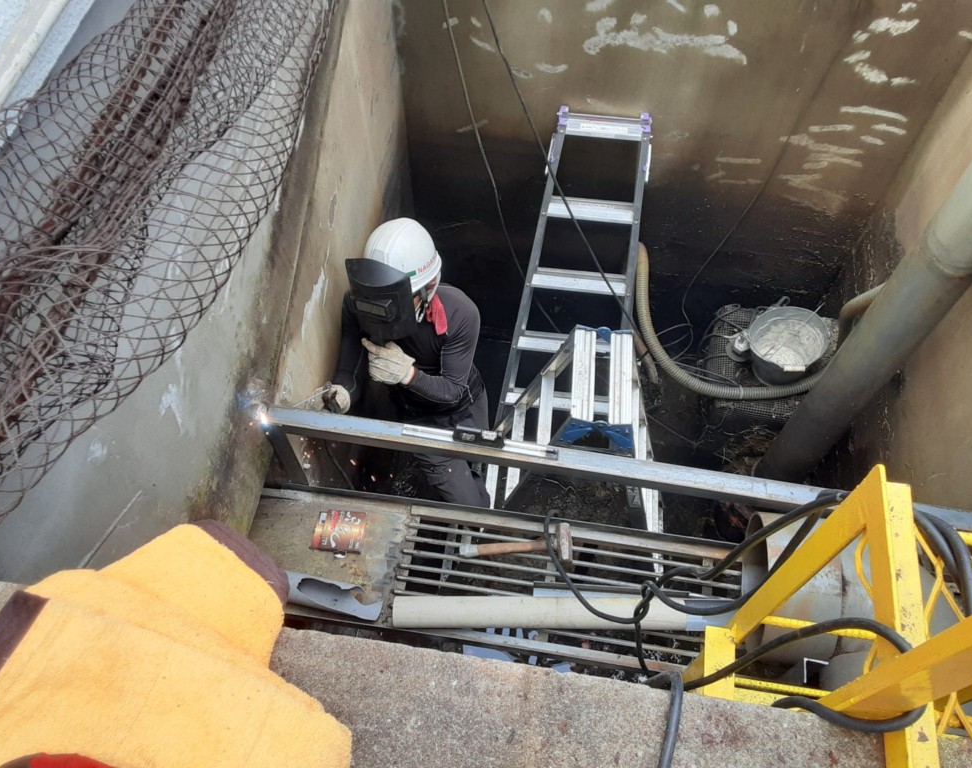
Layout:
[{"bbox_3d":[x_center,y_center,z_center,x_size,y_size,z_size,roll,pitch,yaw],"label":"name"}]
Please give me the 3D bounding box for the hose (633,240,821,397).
[{"bbox_3d":[1.031,-0.260,3.306,0.920,0.570,0.440,9,61,6],"label":"hose"}]

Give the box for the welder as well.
[{"bbox_3d":[-0.239,0.092,2.974,0.580,1.360,0.680,16,62,9],"label":"welder"}]

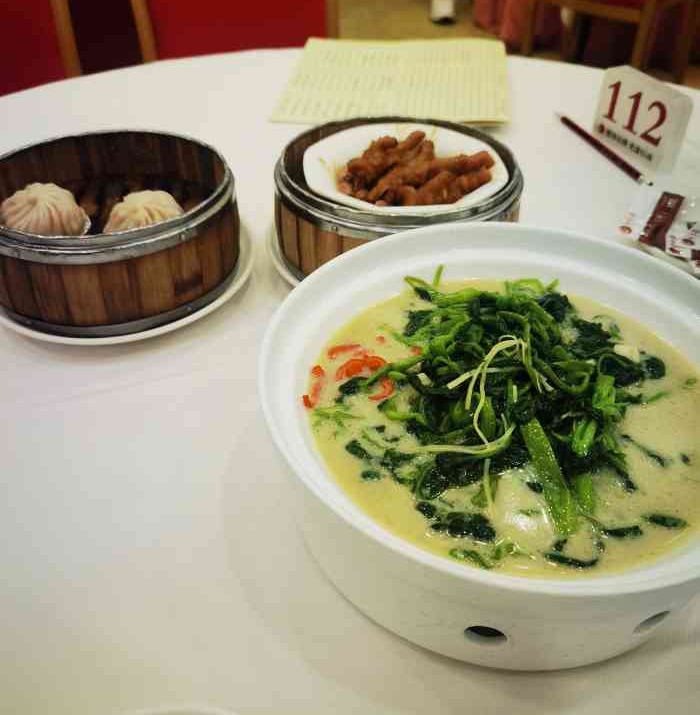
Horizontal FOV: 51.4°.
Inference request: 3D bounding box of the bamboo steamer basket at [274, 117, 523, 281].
[{"bbox_3d":[0.035,-0.113,0.535,0.175,0.066,0.175,0,40,0],"label":"bamboo steamer basket"}]

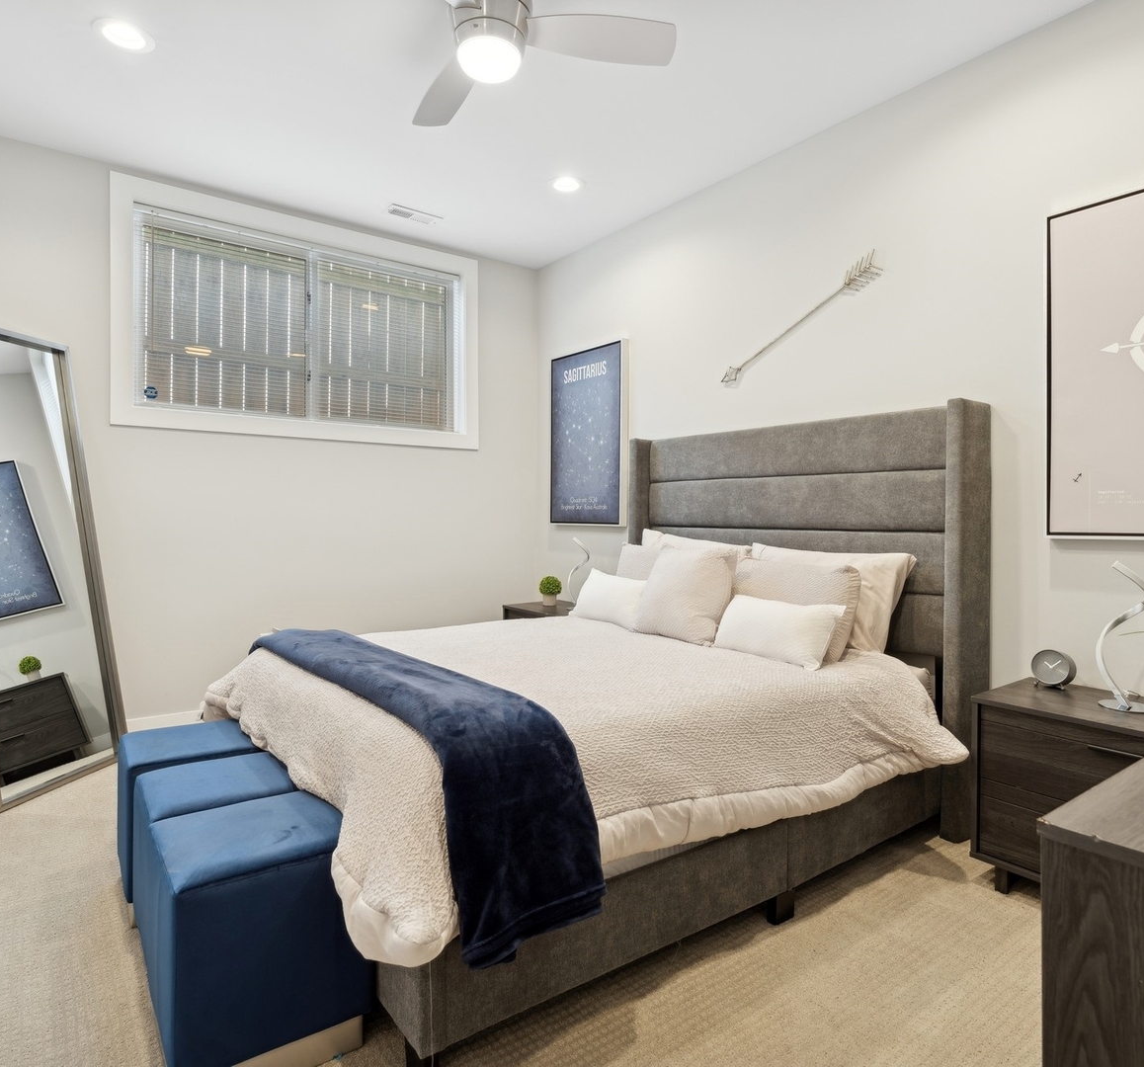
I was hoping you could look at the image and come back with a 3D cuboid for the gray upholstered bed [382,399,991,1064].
[{"bbox_3d":[0.104,0.283,2.548,2.145,1.487,1.696,0,1,-36],"label":"gray upholstered bed"}]

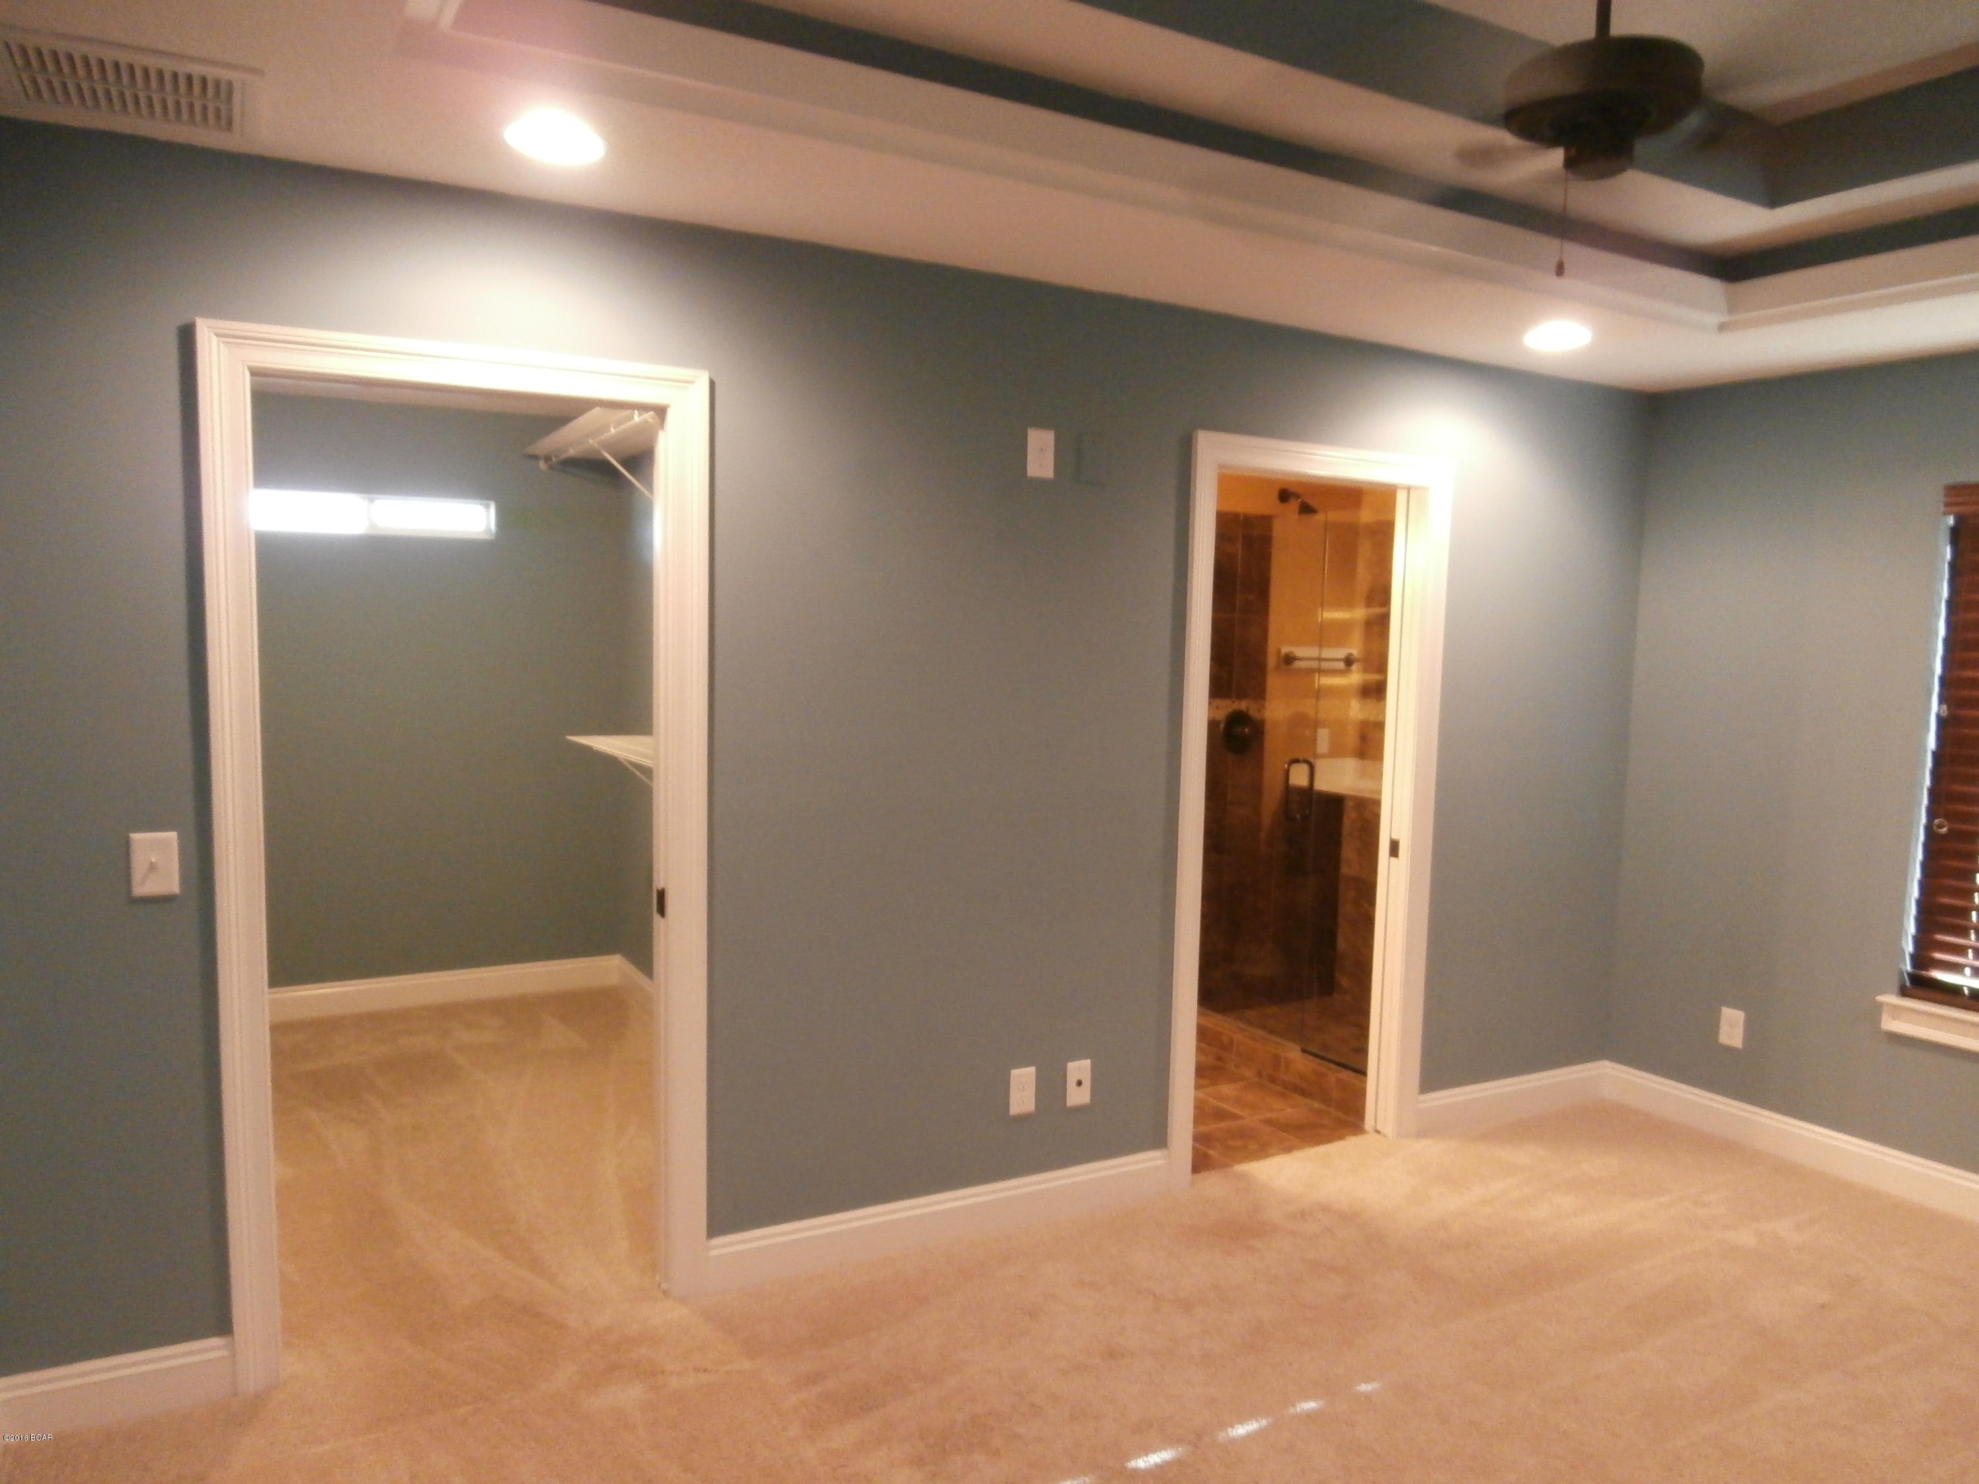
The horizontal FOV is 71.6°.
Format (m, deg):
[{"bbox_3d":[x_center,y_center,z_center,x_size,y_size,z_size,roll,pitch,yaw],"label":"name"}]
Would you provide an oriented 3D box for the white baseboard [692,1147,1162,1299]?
[{"bbox_3d":[-0.079,1.213,3.542,1.332,0.130,0.017,-1,6,-28],"label":"white baseboard"}]

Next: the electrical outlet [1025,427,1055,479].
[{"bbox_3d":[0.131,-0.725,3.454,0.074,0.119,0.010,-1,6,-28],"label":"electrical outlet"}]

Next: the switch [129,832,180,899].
[{"bbox_3d":[-1.589,0.234,2.615,0.074,0.119,0.014,-1,6,-28],"label":"switch"}]

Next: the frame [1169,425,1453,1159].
[{"bbox_3d":[0.920,0.200,4.052,0.956,2.100,0.140,-1,6,-28],"label":"frame"}]

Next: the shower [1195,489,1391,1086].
[{"bbox_3d":[1.340,0.121,4.980,0.870,2.050,1.110,-1,6,-28],"label":"shower"}]

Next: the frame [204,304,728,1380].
[{"bbox_3d":[-1.102,0.243,2.956,0.981,2.120,0.140,-1,6,-28],"label":"frame"}]

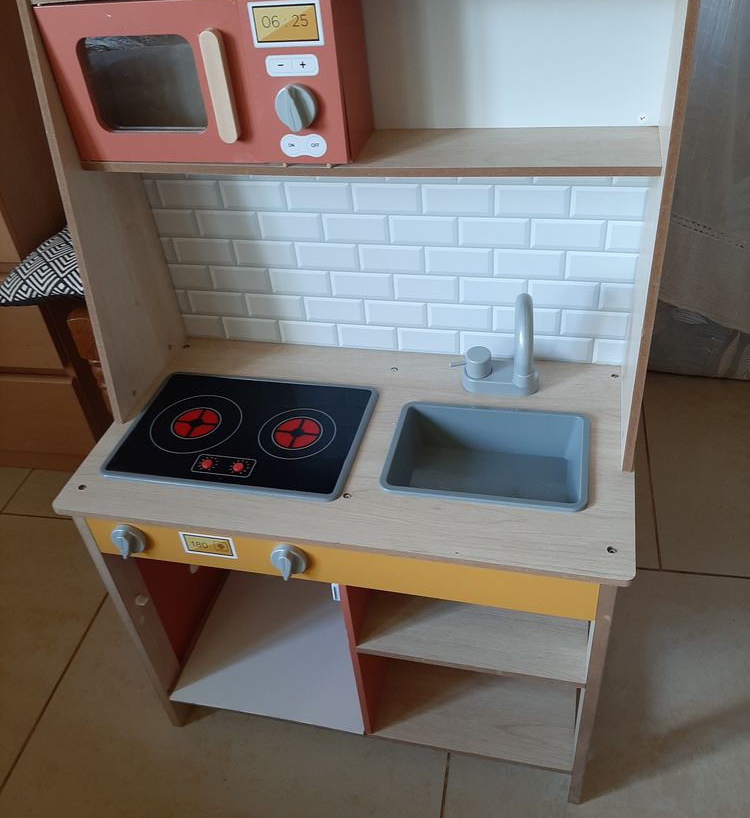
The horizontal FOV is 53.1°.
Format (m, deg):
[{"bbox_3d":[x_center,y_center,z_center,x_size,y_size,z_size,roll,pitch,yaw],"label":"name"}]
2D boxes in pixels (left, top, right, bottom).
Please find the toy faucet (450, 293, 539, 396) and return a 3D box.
[{"bbox_3d":[0.132,-0.070,0.841,0.108,0.144,0.080,5,40,13],"label":"toy faucet"}]

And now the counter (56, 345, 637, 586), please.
[{"bbox_3d":[-0.019,0.030,0.858,0.597,0.010,0.331,5,40,13],"label":"counter"}]

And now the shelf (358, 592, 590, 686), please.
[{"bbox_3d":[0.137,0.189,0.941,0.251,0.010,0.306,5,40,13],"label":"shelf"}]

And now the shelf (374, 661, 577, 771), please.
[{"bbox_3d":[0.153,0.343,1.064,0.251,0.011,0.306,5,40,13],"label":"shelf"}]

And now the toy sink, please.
[{"bbox_3d":[0.122,0.066,0.827,0.213,0.056,0.152,5,40,13],"label":"toy sink"}]

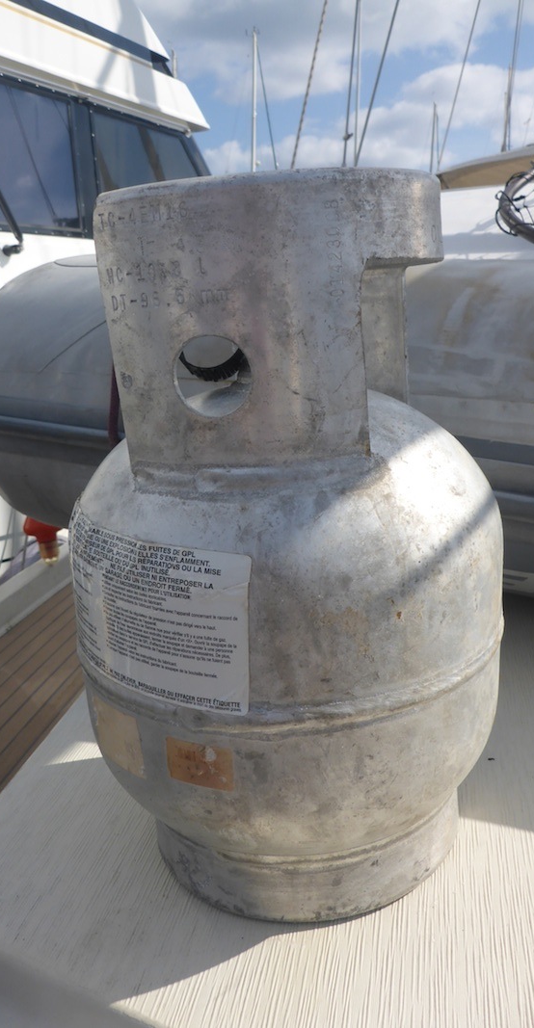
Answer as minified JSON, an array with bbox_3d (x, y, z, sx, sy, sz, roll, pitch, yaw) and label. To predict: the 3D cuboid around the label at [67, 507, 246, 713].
[{"bbox_3d":[-0.067,0.047,0.435,0.148,0.079,0.033,13,24,41],"label":"label"}]

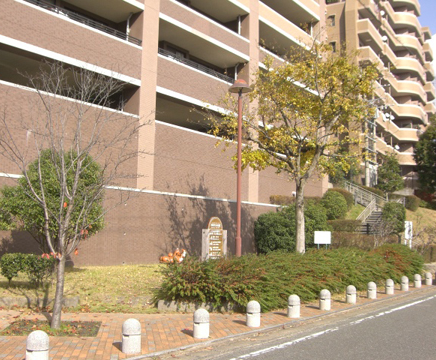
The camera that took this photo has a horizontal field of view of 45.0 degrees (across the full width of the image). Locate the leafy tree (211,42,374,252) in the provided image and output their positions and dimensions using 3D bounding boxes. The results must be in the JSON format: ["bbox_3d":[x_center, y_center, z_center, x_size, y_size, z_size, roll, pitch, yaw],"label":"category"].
[{"bbox_3d":[2.449,-0.859,17.089,5.400,7.180,5.000,1,-6,0],"label":"leafy tree"}]

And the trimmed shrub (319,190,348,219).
[{"bbox_3d":[6.744,1.493,30.500,1.600,1.750,1.600,-4,-8,37],"label":"trimmed shrub"}]

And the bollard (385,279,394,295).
[{"bbox_3d":[5.082,3.155,15.550,0.250,0.445,0.250,-4,-8,37],"label":"bollard"}]

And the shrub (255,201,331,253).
[{"bbox_3d":[3.012,2.021,21.300,3.050,2.450,2.400,1,-6,0],"label":"shrub"}]

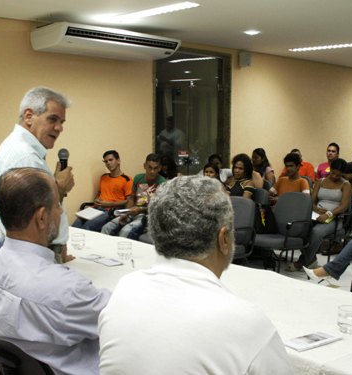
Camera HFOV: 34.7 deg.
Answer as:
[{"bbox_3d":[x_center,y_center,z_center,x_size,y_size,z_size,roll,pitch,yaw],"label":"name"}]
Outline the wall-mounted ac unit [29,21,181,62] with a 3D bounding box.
[{"bbox_3d":[-0.669,-1.518,5.958,1.520,0.210,0.630,-6,9,-44],"label":"wall-mounted ac unit"}]

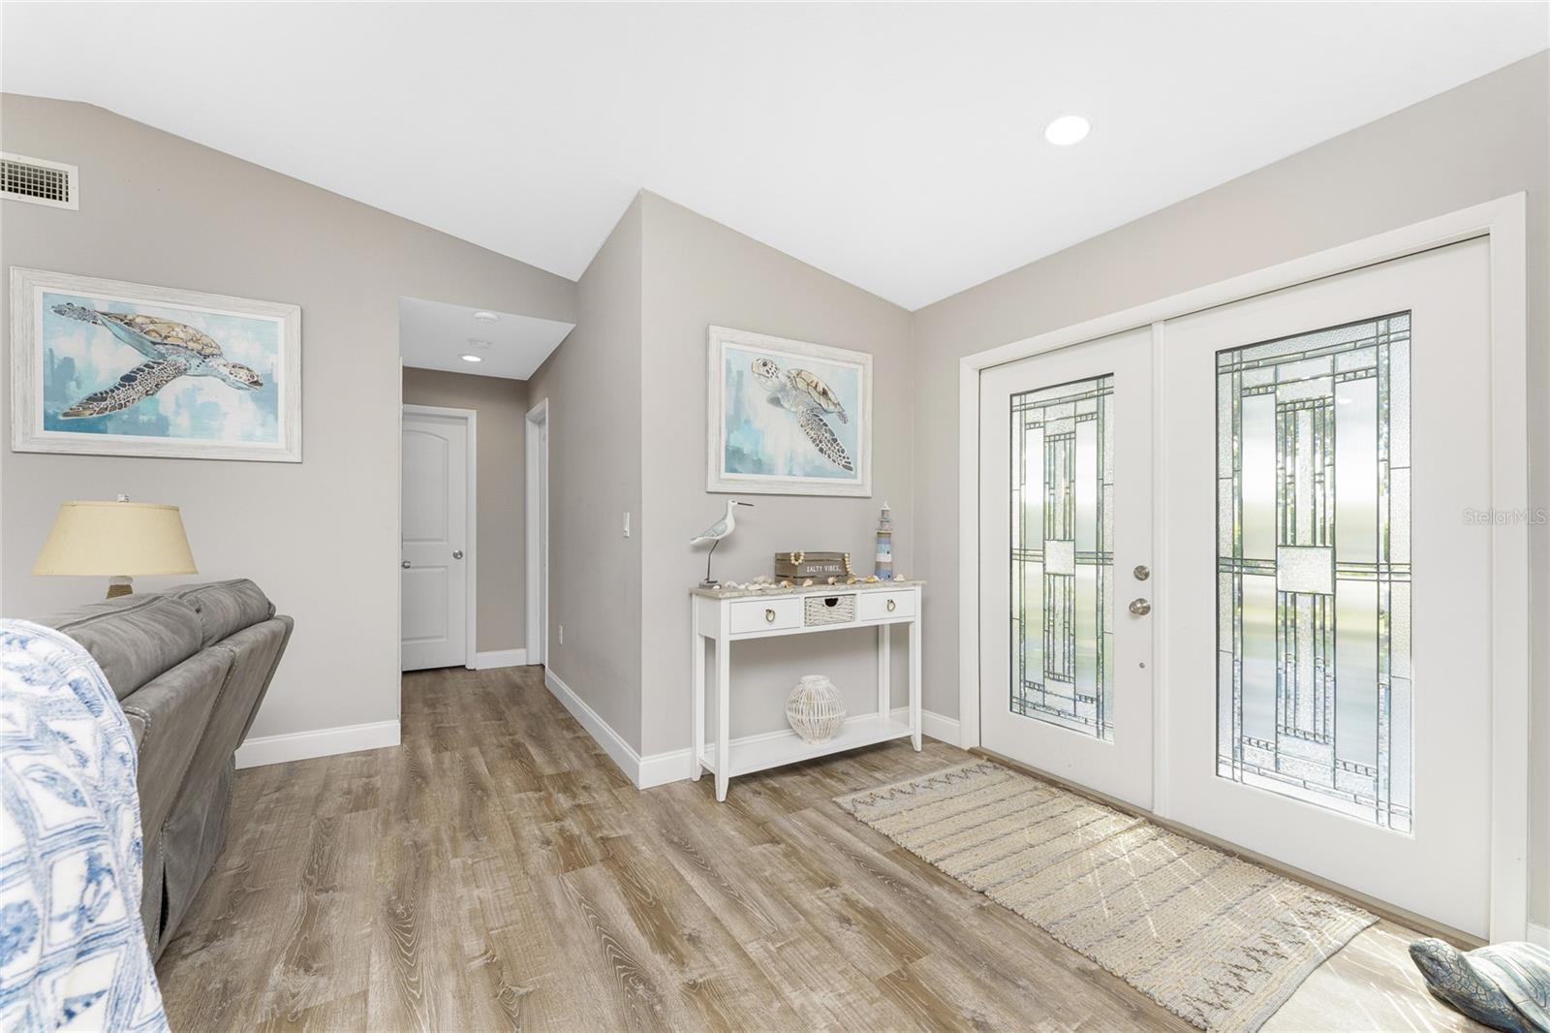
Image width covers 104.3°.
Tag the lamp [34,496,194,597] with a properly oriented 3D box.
[{"bbox_3d":[-2.695,0.255,2.484,0.457,0.690,0.457,0,0,-30],"label":"lamp"}]

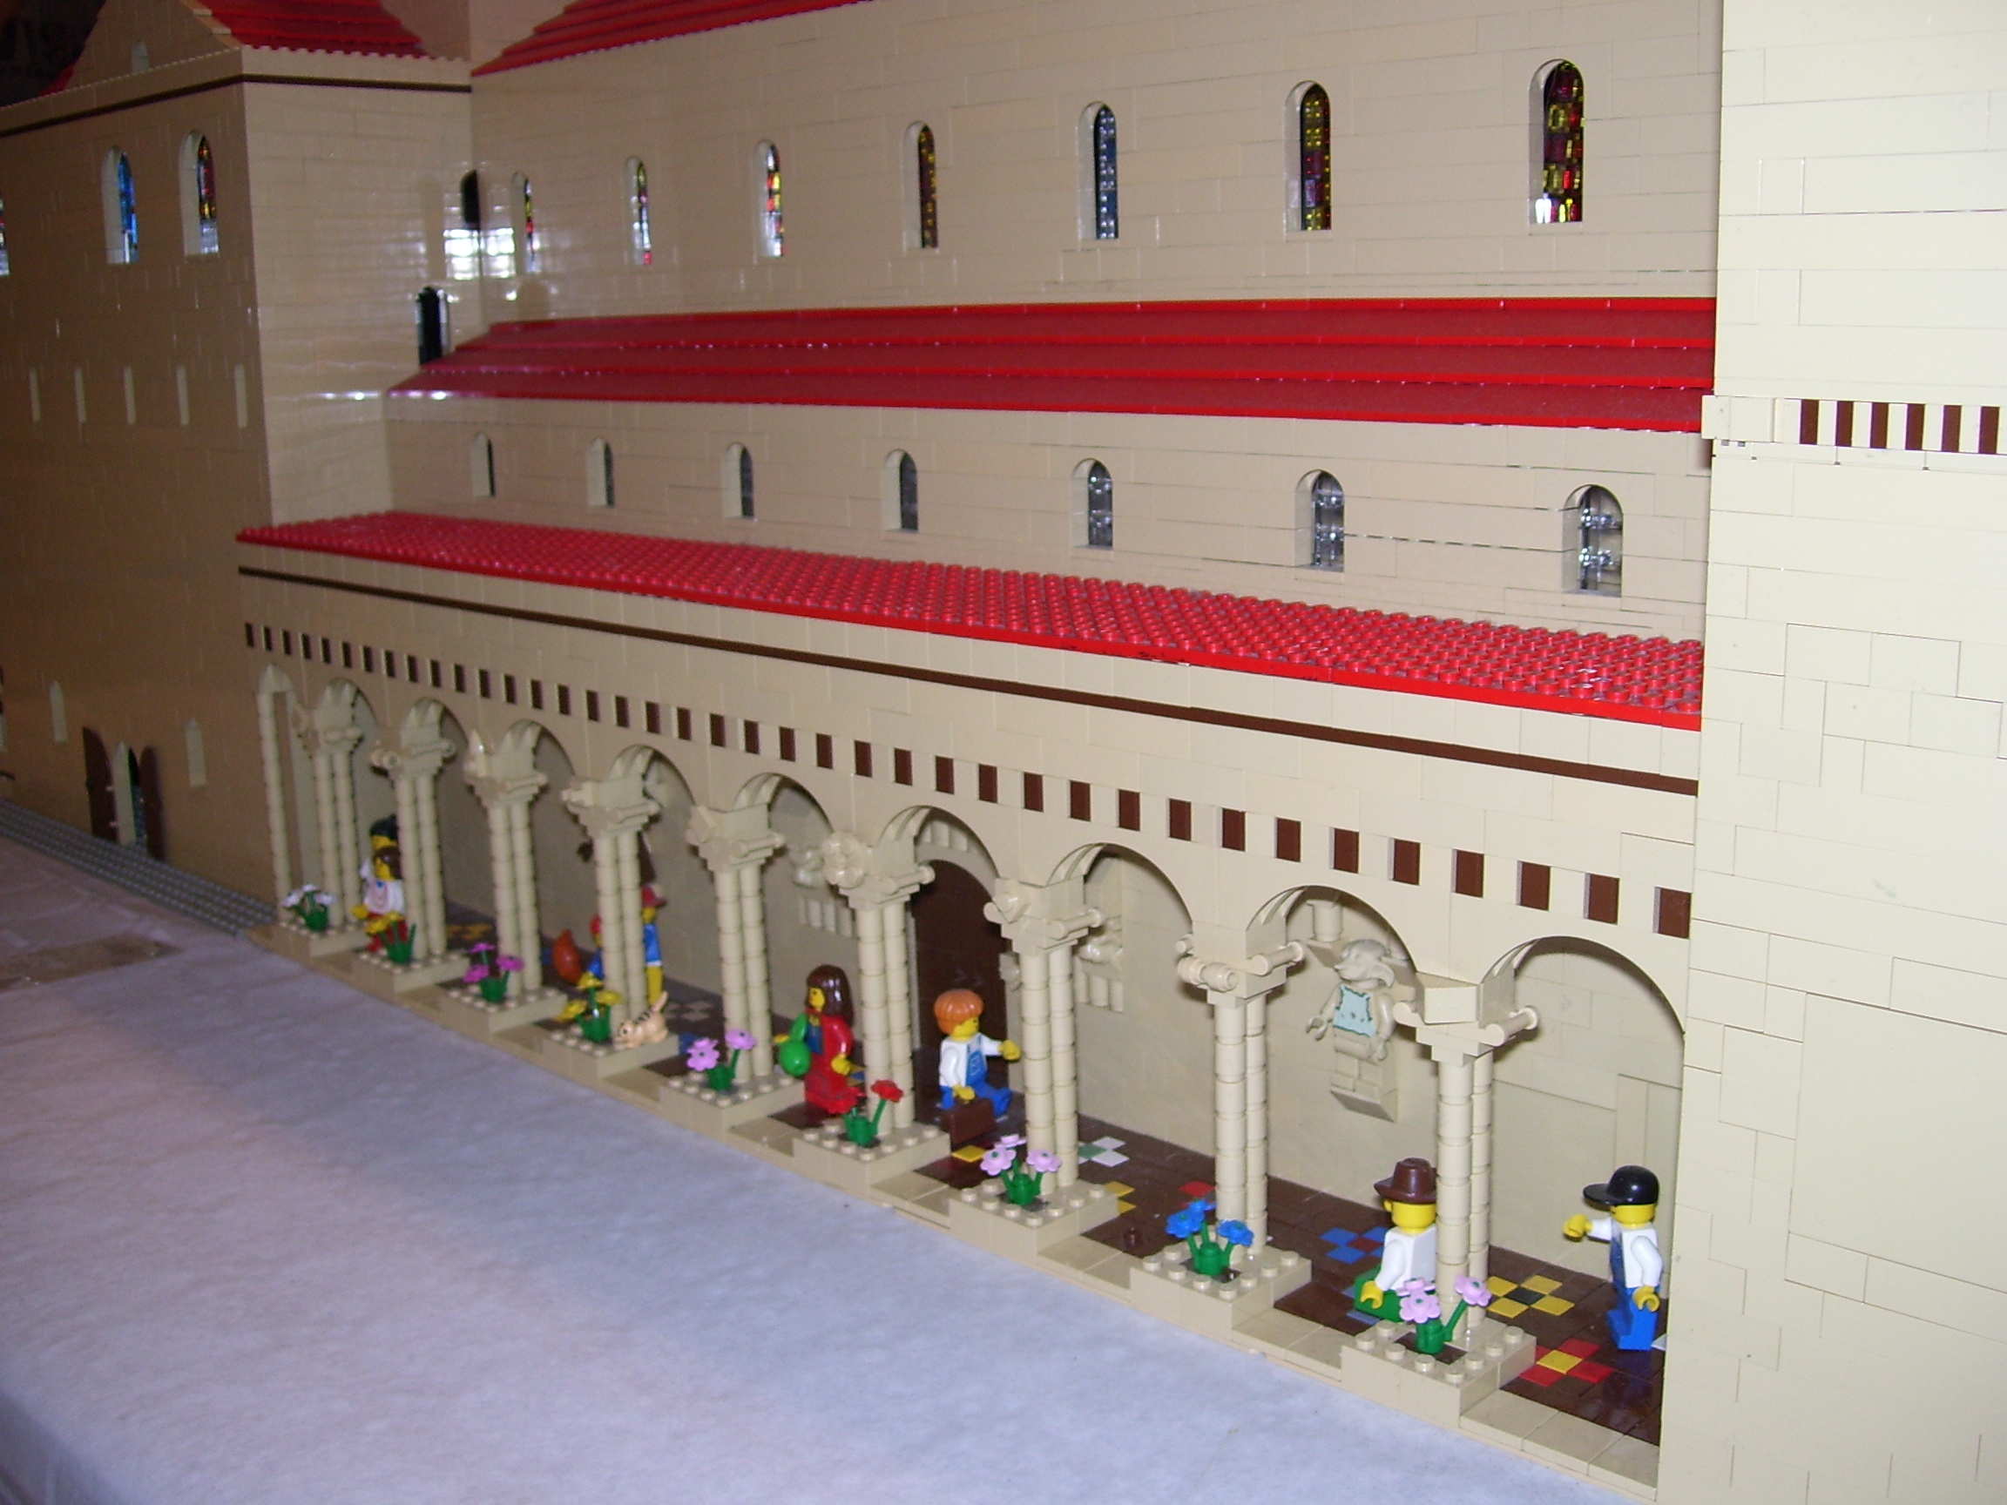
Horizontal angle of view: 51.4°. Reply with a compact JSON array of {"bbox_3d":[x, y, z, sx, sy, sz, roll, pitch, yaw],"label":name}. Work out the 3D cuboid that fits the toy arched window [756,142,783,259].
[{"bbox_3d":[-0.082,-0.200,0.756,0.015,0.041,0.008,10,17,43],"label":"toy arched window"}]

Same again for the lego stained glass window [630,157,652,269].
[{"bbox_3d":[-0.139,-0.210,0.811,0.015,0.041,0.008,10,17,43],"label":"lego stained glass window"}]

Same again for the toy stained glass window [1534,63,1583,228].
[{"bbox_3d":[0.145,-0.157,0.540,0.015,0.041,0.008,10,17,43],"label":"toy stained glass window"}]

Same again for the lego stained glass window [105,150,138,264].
[{"bbox_3d":[-0.374,-0.234,0.895,0.029,0.050,0.007,10,19,43],"label":"lego stained glass window"}]

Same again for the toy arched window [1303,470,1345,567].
[{"bbox_3d":[0.085,-0.061,0.547,0.016,0.026,0.007,10,19,43],"label":"toy arched window"}]

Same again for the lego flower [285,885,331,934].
[{"bbox_3d":[-0.270,0.060,0.816,0.019,0.019,0.018,10,19,43],"label":"lego flower"}]

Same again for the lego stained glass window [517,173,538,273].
[{"bbox_3d":[-0.194,-0.219,0.864,0.016,0.043,0.007,10,19,43],"label":"lego stained glass window"}]

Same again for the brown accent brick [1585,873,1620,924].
[{"bbox_3d":[0.124,0.030,0.425,0.008,0.010,0.008,10,19,43],"label":"brown accent brick"}]

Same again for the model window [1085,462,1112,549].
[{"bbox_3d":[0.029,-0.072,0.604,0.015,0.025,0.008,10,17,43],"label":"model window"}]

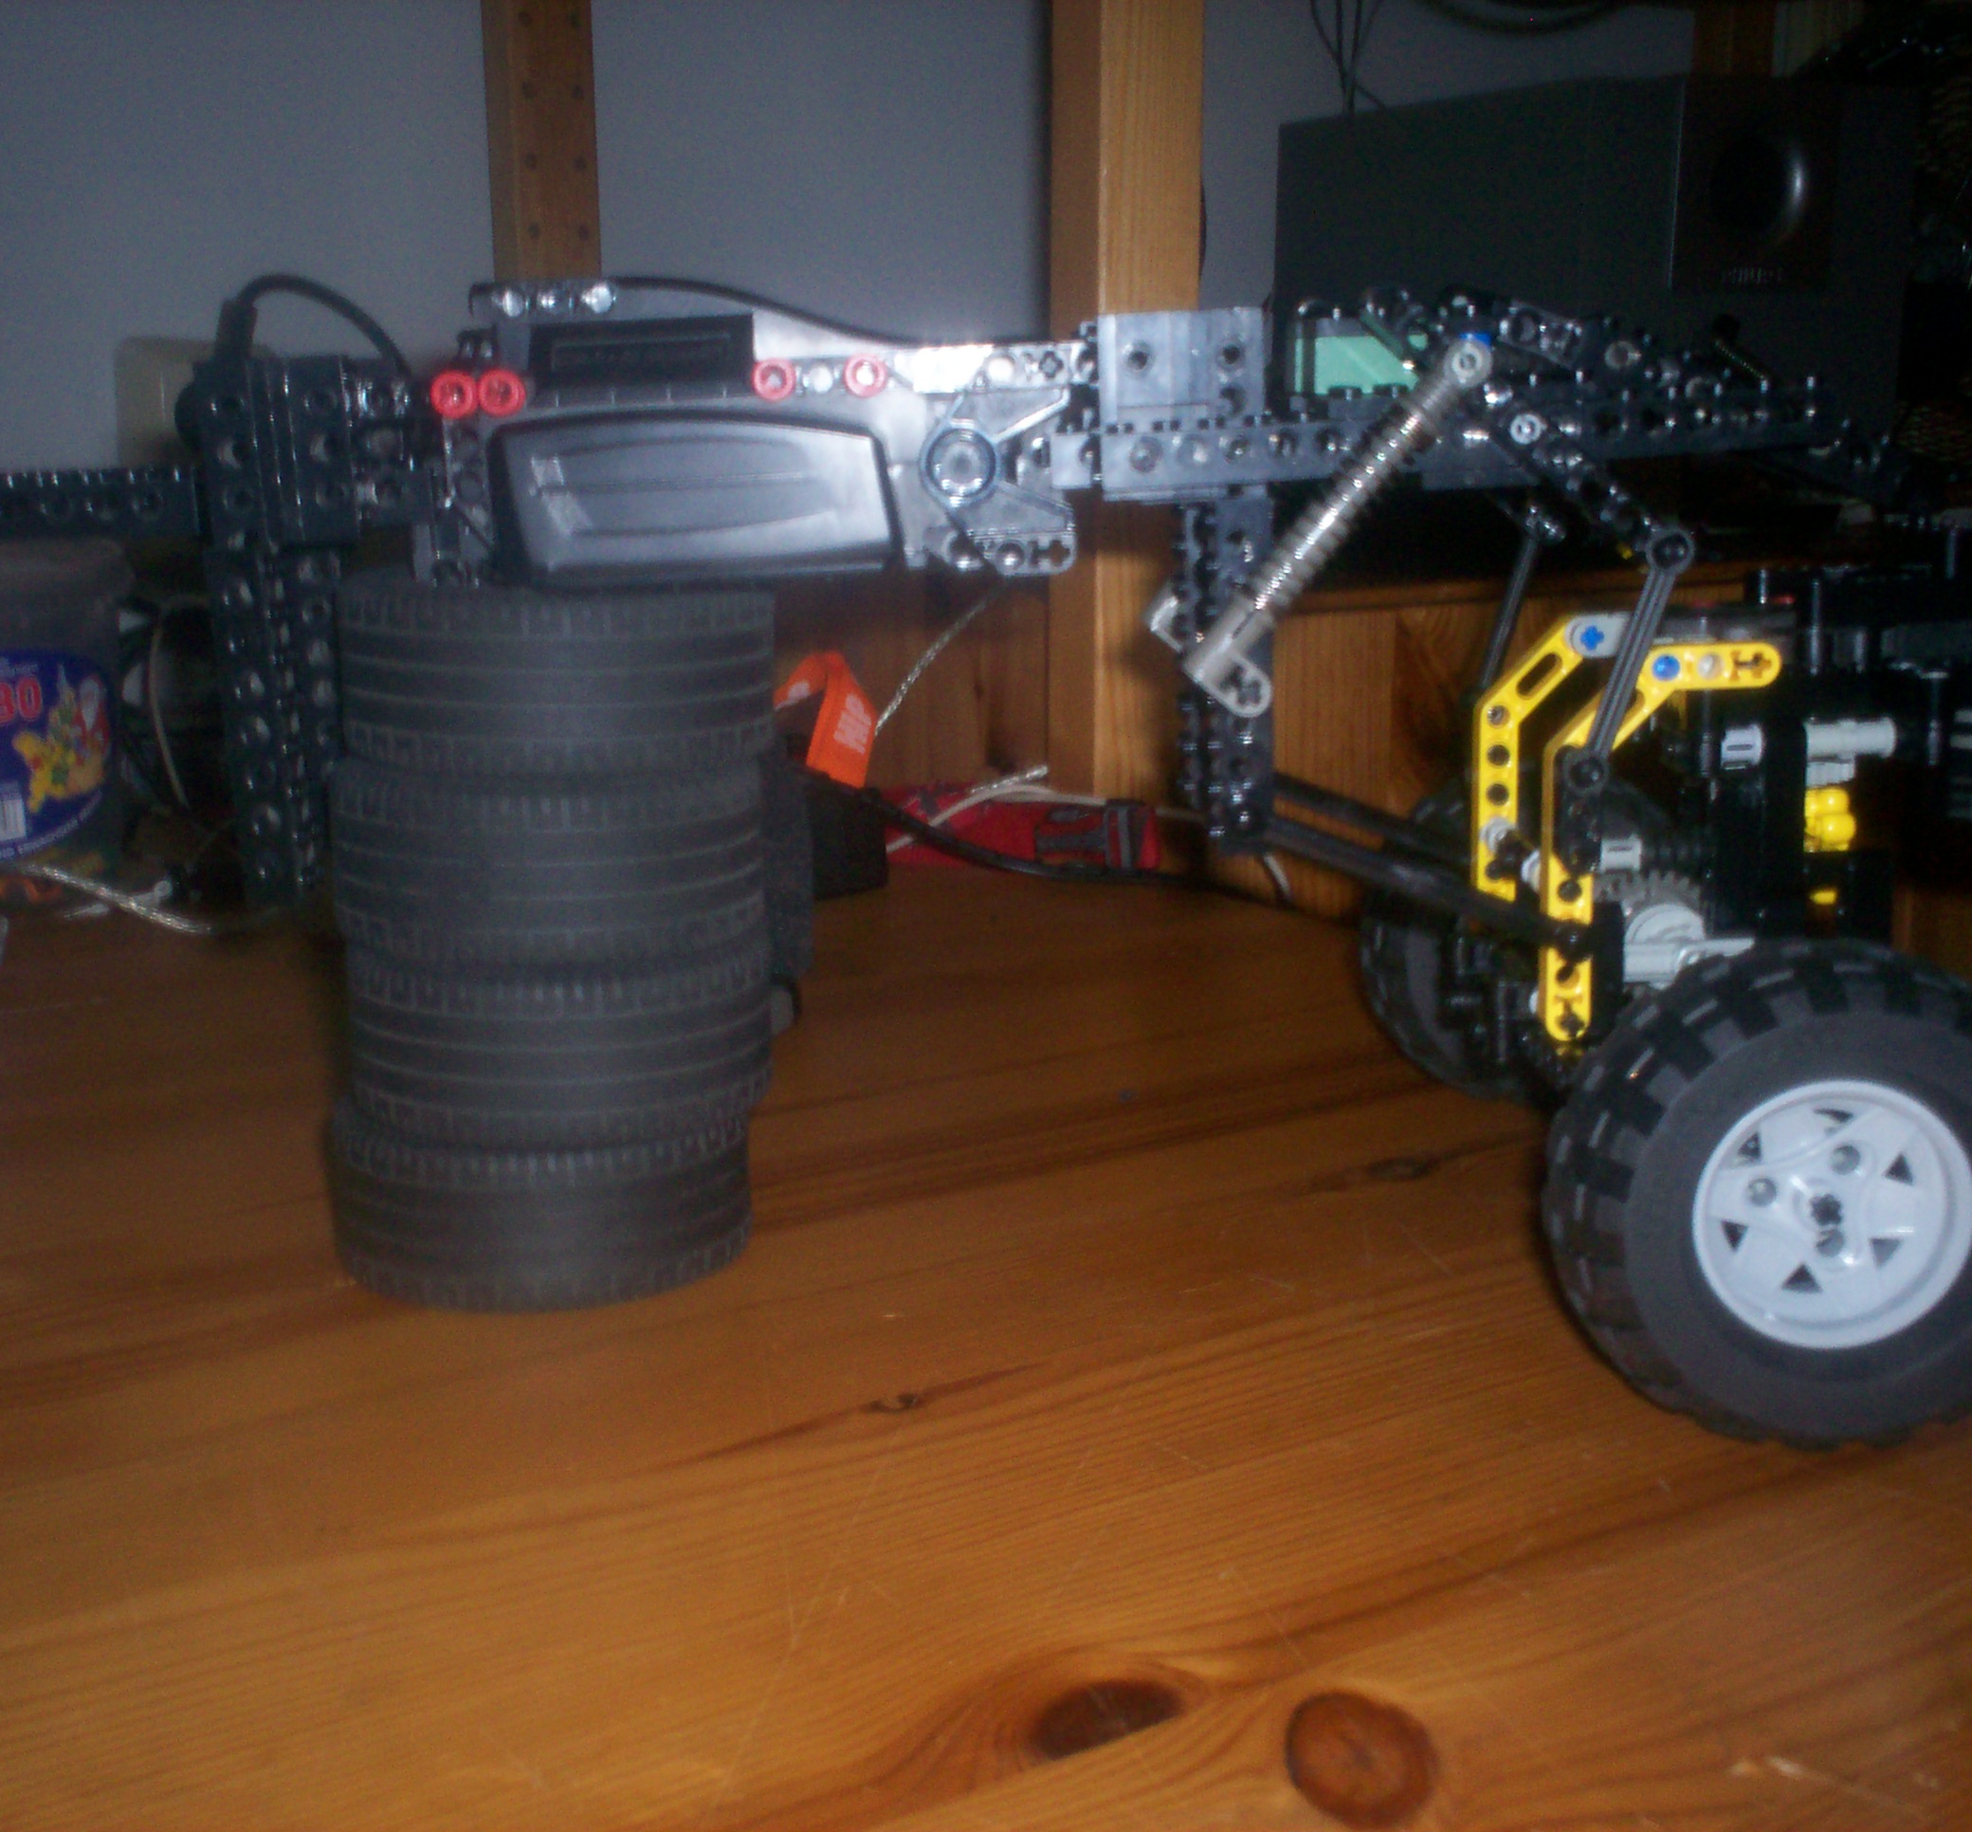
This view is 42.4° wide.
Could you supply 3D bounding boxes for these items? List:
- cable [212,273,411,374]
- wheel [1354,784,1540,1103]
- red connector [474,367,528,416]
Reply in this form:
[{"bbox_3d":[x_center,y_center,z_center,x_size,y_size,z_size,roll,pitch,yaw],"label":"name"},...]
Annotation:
[{"bbox_3d":[-0.124,-0.109,0.467,0.036,0.019,0.014,0,12,-1],"label":"cable"},{"bbox_3d":[0.130,0.005,0.598,0.082,0.082,0.039,0,12,-1],"label":"wheel"},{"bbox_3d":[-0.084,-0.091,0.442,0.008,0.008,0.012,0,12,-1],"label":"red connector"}]

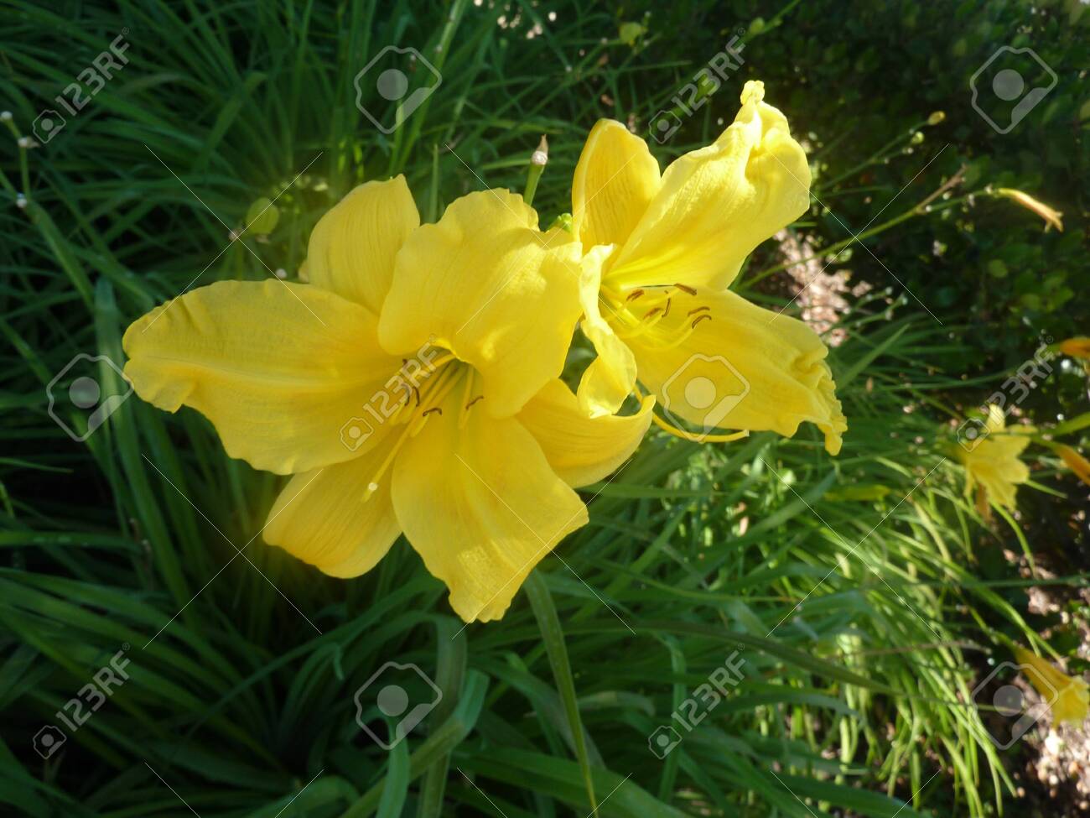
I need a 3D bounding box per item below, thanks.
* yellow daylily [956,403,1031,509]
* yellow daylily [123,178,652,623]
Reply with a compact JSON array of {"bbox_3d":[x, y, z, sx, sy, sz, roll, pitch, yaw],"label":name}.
[{"bbox_3d":[0.484,0.053,0.850,0.100,0.105,0.080,-28,43,-32],"label":"yellow daylily"},{"bbox_3d":[-0.044,-0.003,0.235,0.135,0.115,0.080,7,22,10],"label":"yellow daylily"}]

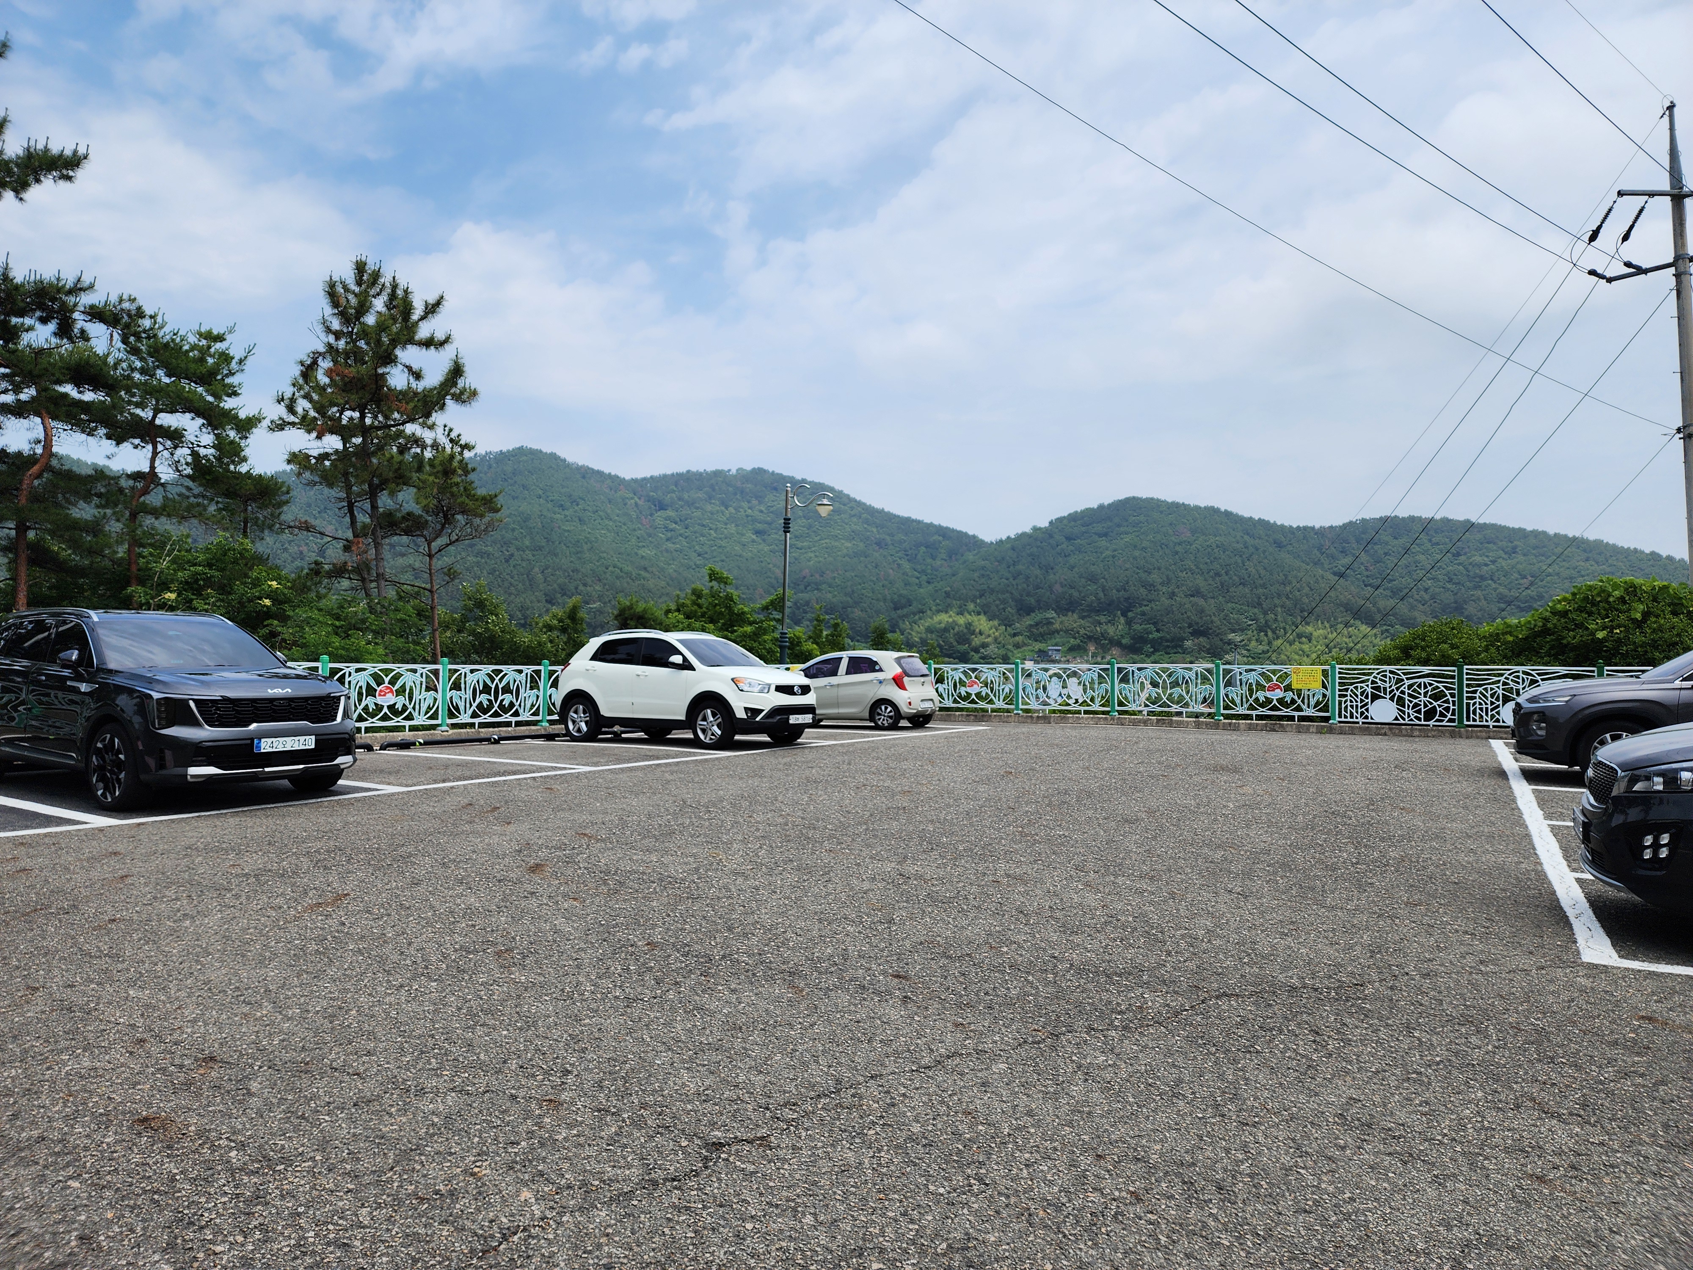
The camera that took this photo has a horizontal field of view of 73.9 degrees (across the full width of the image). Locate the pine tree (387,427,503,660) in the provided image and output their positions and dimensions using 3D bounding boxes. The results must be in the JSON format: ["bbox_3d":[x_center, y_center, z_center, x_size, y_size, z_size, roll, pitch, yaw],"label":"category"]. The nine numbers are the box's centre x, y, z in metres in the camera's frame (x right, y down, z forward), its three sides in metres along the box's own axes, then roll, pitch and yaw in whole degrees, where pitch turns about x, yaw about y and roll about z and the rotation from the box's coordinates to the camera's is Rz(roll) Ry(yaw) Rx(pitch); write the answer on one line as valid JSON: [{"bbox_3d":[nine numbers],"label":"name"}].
[{"bbox_3d":[-7.300,-0.920,20.400,2.100,5.700,2.100,0,-2,0],"label":"pine tree"}]

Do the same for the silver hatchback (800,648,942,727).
[{"bbox_3d":[-0.010,1.040,21.900,3.595,1.480,1.595,-1,-2,29],"label":"silver hatchback"}]

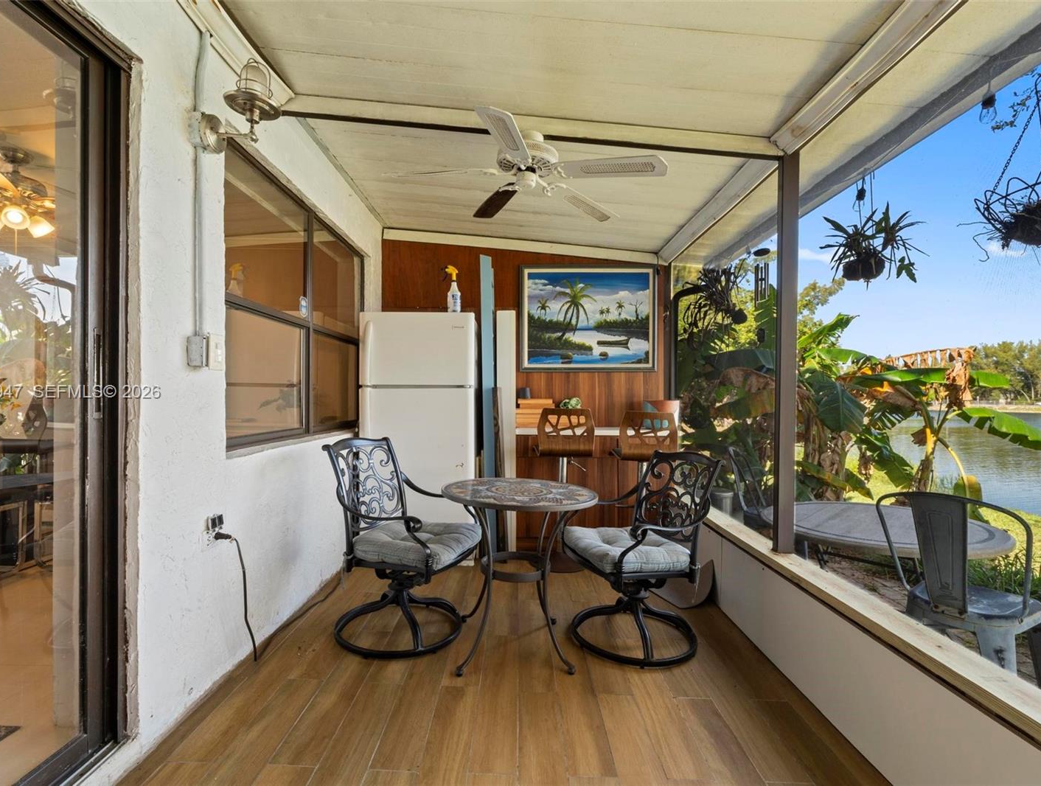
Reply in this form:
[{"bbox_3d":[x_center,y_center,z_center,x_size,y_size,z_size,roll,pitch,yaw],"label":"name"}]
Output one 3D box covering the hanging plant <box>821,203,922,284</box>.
[{"bbox_3d":[1.690,-0.718,2.367,0.490,0.390,0.450,0,-1,0],"label":"hanging plant"}]

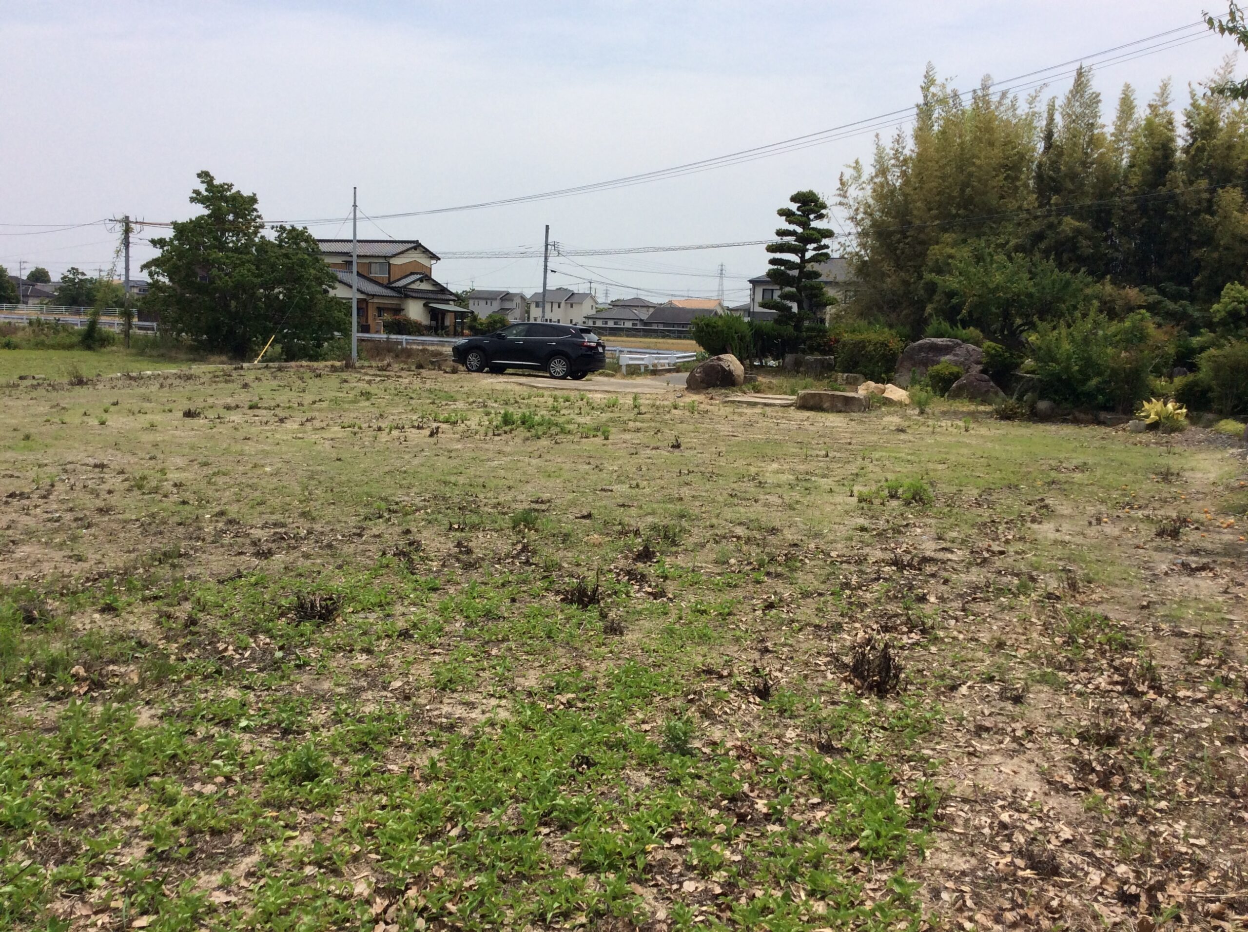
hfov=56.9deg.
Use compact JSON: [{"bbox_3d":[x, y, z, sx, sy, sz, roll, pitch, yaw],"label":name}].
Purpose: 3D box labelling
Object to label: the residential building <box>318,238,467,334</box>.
[{"bbox_3d":[-18.794,-13.597,89.000,9.500,7.700,10.500,8,9,41],"label":"residential building"}]

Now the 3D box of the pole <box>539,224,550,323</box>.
[{"bbox_3d":[-5.980,-13.696,87.451,0.330,9.000,0.330,3,7,0],"label":"pole"}]

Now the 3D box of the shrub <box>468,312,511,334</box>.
[{"bbox_3d":[-10.242,-10.836,88.000,3.200,1.787,2.200,1,7,-7],"label":"shrub"}]

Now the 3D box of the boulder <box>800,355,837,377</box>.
[{"bbox_3d":[6.248,-3.194,37.000,1.150,0.700,0.800,2,7,6],"label":"boulder"}]

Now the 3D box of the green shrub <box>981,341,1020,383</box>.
[{"bbox_3d":[9.160,-2.441,28.000,0.980,1.220,0.950,3,7,11],"label":"green shrub"}]

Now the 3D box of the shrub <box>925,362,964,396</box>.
[{"bbox_3d":[8.620,-2.348,31.000,1.040,0.944,0.950,4,7,15],"label":"shrub"}]

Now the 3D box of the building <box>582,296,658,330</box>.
[{"bbox_3d":[-0.632,-27.876,213.193,12.000,6.617,10.000,4,7,17],"label":"building"}]

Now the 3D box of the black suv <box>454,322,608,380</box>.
[{"bbox_3d":[-2.830,-3.550,35.050,4.720,1.680,1.840,5,7,18],"label":"black suv"}]

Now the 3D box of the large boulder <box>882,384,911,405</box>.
[{"bbox_3d":[6.056,-1.593,25.600,0.650,0.470,0.500,3,7,11],"label":"large boulder"}]

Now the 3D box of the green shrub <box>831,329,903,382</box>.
[{"bbox_3d":[7.666,-3.502,36.300,2.250,1.690,1.700,4,7,12],"label":"green shrub"}]

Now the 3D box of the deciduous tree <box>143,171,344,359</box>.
[{"bbox_3d":[-13.883,-7.340,42.000,7.300,6.825,6.500,0,7,-18],"label":"deciduous tree"}]

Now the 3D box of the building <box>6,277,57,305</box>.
[{"bbox_3d":[-85.265,-24.298,165.000,9.500,5.725,8.500,-1,8,-27],"label":"building"}]

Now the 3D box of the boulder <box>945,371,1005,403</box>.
[{"bbox_3d":[7.972,-1.774,26.200,1.350,0.780,0.950,3,7,14],"label":"boulder"}]

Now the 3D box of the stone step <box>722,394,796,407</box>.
[{"bbox_3d":[2.956,-1.448,25.211,1.400,0.120,1.200,4,7,20],"label":"stone step"}]

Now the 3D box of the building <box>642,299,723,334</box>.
[{"bbox_3d":[10.920,-27.521,213.236,13.300,6.619,10.000,4,7,17],"label":"building"}]

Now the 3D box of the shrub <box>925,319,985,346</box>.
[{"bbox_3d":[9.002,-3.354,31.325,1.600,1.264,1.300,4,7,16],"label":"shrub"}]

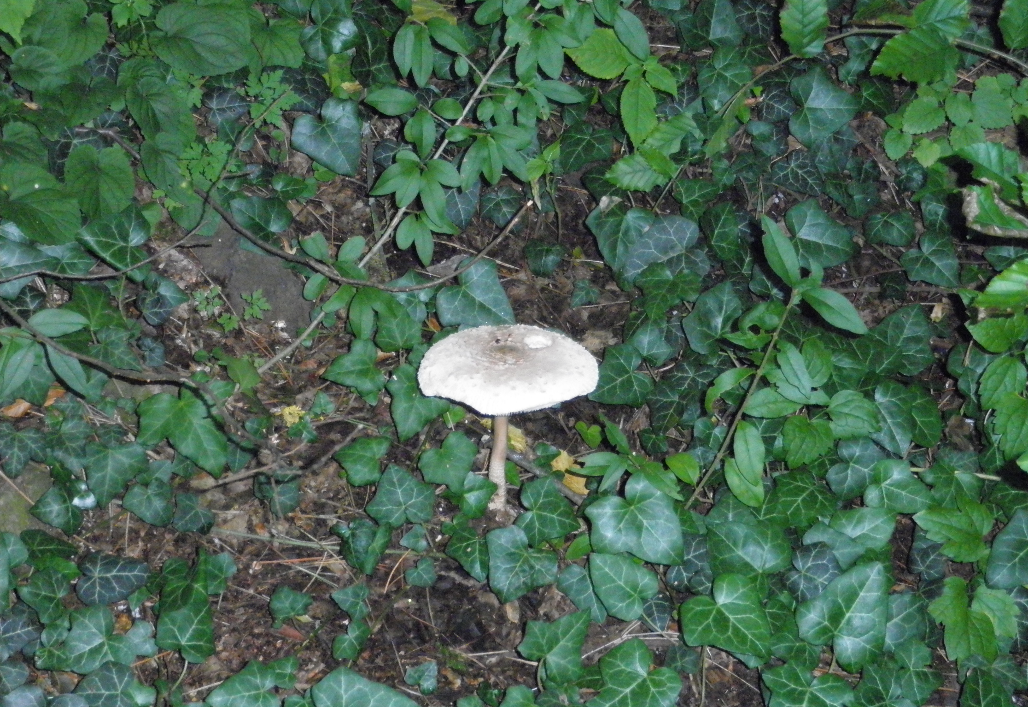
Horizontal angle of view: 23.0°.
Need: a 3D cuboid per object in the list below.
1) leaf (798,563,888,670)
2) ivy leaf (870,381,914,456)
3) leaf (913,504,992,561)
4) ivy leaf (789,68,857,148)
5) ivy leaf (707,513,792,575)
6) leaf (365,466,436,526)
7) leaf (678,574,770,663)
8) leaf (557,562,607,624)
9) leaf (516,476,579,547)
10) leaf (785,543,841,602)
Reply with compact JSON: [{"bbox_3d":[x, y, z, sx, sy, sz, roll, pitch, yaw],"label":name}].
[{"bbox_3d":[0.229,0.171,1.704,0.060,0.016,0.079,30,62,18],"label":"leaf"},{"bbox_3d":[0.283,0.050,1.897,0.046,0.012,0.065,-17,60,-10],"label":"ivy leaf"},{"bbox_3d":[0.344,0.137,1.972,0.066,0.015,0.058,15,55,14],"label":"leaf"},{"bbox_3d":[0.270,-0.215,2.205,0.060,0.011,0.078,0,68,0],"label":"ivy leaf"},{"bbox_3d":[0.164,0.134,1.780,0.053,0.013,0.061,-38,67,-20],"label":"ivy leaf"},{"bbox_3d":[-0.086,0.108,1.912,0.052,0.011,0.056,-15,61,-8],"label":"leaf"},{"bbox_3d":[0.157,0.198,1.814,0.076,0.015,0.077,-29,59,-27],"label":"leaf"},{"bbox_3d":[0.055,0.185,1.929,0.033,0.015,0.059,-18,53,-6],"label":"leaf"},{"bbox_3d":[0.025,0.119,1.902,0.051,0.011,0.057,19,62,11],"label":"leaf"},{"bbox_3d":[0.216,0.156,1.777,0.047,0.010,0.050,20,60,12],"label":"leaf"}]

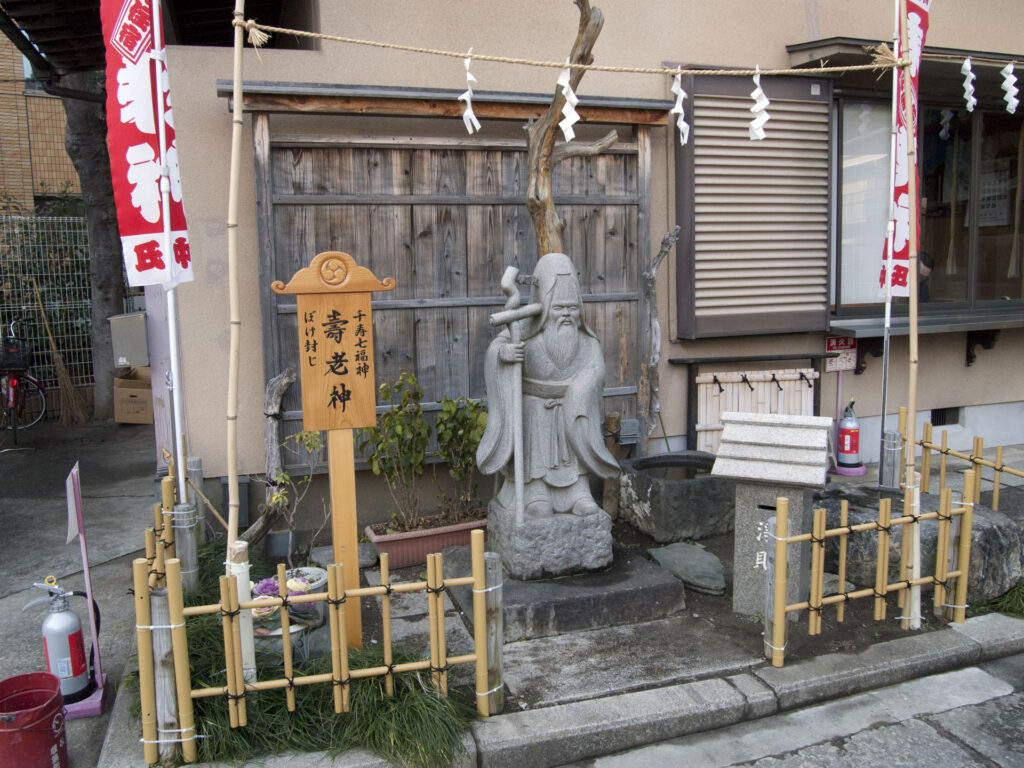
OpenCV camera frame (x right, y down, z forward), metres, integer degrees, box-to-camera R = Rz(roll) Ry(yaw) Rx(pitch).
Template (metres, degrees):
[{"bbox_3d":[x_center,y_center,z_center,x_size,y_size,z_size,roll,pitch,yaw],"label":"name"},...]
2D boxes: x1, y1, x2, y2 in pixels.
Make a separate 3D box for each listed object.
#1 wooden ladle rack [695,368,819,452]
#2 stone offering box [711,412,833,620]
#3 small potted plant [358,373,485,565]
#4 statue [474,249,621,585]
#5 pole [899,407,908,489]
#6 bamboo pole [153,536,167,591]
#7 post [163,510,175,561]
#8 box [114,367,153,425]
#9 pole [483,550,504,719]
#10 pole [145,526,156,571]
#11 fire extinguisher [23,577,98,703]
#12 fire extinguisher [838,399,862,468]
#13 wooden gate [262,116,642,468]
[{"bbox_3d":[1.605,0.202,5.397,0.934,0.577,0.070,-4,8,-18],"label":"wooden ladle rack"},{"bbox_3d":[1.348,0.651,4.248,0.535,0.995,0.450,2,7,28],"label":"stone offering box"},{"bbox_3d":[-0.508,0.483,4.952,0.810,1.100,0.360,-4,7,-24],"label":"small potted plant"},{"bbox_3d":[0.171,0.121,3.886,0.670,1.457,0.400,-4,8,-18],"label":"statue"},{"bbox_3d":[2.793,0.467,5.932,0.050,0.610,0.050,-1,6,0],"label":"pole"},{"bbox_3d":[-1.194,0.778,2.861,0.024,0.490,0.024,-4,8,-18],"label":"bamboo pole"},{"bbox_3d":[-1.290,0.736,3.158,0.024,0.490,0.024,-4,8,-18],"label":"post"},{"bbox_3d":[-4.270,0.158,9.604,0.480,0.560,0.380,0,6,13],"label":"box"},{"bbox_3d":[-0.080,0.980,3.278,0.086,0.640,0.086,-1,6,0],"label":"pole"},{"bbox_3d":[-1.468,0.871,3.400,0.030,0.570,0.030,-1,6,0],"label":"pole"},{"bbox_3d":[-1.718,0.961,3.147,0.260,0.475,0.150,-6,8,-28],"label":"fire extinguisher"},{"bbox_3d":[2.357,0.339,5.770,0.160,0.475,0.190,-1,7,3],"label":"fire extinguisher"},{"bbox_3d":[-0.261,-0.445,4.833,2.302,2.080,0.130,-4,8,-18],"label":"wooden gate"}]

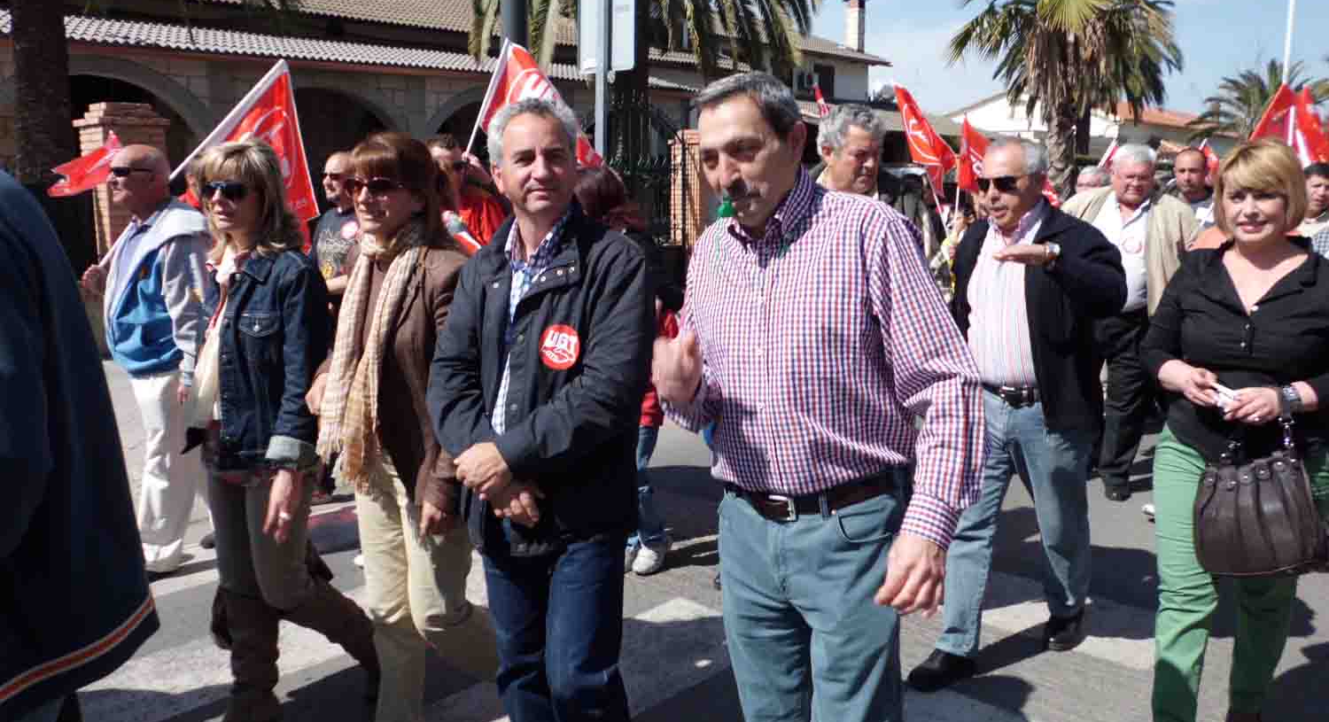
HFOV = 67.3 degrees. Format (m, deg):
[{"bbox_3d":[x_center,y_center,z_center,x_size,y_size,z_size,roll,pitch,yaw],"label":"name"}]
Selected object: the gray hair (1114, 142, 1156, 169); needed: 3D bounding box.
[{"bbox_3d":[2.001,-0.848,4.246,0.175,0.160,0.200,4,12,22],"label":"gray hair"}]

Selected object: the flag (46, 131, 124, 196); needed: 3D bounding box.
[{"bbox_3d":[-3.120,-1.070,5.400,0.460,0.360,0.200,-4,11,-24],"label":"flag"}]

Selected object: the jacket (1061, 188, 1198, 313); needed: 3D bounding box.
[{"bbox_3d":[2.137,-0.450,4.580,0.620,0.720,0.360,6,12,28],"label":"jacket"}]

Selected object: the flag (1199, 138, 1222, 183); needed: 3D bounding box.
[{"bbox_3d":[3.703,-1.347,6.800,0.260,0.360,0.160,7,12,30],"label":"flag"}]

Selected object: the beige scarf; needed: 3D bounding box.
[{"bbox_3d":[-0.711,-0.015,2.421,0.230,0.660,0.240,8,13,34],"label":"beige scarf"}]

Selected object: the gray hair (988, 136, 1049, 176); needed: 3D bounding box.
[{"bbox_3d":[0.999,-0.557,2.795,0.190,0.150,0.165,-10,15,-41],"label":"gray hair"}]

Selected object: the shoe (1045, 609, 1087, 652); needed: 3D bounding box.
[{"bbox_3d":[1.407,0.909,3.472,0.105,0.100,0.285,7,12,33],"label":"shoe"}]

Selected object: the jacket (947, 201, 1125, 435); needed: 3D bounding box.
[{"bbox_3d":[1.102,-0.111,2.932,0.400,0.670,0.510,-9,14,-39],"label":"jacket"}]

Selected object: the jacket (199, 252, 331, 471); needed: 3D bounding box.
[{"bbox_3d":[-1.110,-0.001,2.760,0.430,0.590,0.270,9,14,39],"label":"jacket"}]

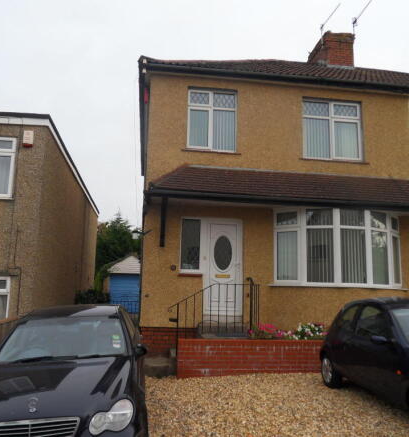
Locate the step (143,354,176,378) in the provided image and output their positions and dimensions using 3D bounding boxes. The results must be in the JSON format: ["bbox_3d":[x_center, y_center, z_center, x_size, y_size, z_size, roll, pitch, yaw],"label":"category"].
[{"bbox_3d":[-0.904,2.789,7.557,0.670,0.210,0.650,3,-9,-9],"label":"step"}]

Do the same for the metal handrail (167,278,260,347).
[{"bbox_3d":[0.163,1.787,7.659,1.720,1.260,0.600,3,-9,-9],"label":"metal handrail"}]

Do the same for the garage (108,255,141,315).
[{"bbox_3d":[-4.161,3.786,23.027,2.750,2.980,4.400,3,-9,-9],"label":"garage"}]

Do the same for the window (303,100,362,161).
[{"bbox_3d":[2.947,-2.022,9.288,1.411,1.370,0.110,3,-9,-9],"label":"window"}]

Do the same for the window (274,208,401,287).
[{"bbox_3d":[2.980,0.645,8.566,2.978,1.667,0.620,3,-9,-9],"label":"window"}]

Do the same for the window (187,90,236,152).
[{"bbox_3d":[0.169,-2.136,8.854,1.081,1.361,0.110,3,-9,-9],"label":"window"}]

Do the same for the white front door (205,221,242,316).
[{"bbox_3d":[0.387,1.011,8.394,0.850,1.997,0.100,3,-9,-9],"label":"white front door"}]

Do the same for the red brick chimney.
[{"bbox_3d":[4.391,-5.433,13.989,0.980,1.243,1.440,3,-9,-9],"label":"red brick chimney"}]

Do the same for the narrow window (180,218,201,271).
[{"bbox_3d":[-0.284,0.550,8.353,0.454,1.139,0.090,3,-9,-9],"label":"narrow window"}]

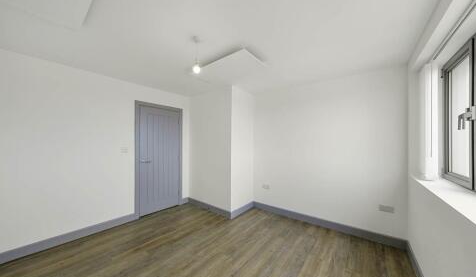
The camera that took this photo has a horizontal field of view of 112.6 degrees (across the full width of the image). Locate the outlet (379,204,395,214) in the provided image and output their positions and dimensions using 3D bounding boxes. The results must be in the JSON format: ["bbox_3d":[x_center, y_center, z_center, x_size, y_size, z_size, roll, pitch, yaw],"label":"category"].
[{"bbox_3d":[1.954,0.932,2.081,0.146,0.086,0.014,-1,-2,38],"label":"outlet"}]

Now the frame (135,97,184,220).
[{"bbox_3d":[-1.512,0.376,3.114,0.100,2.063,0.932,-1,-2,38],"label":"frame"}]

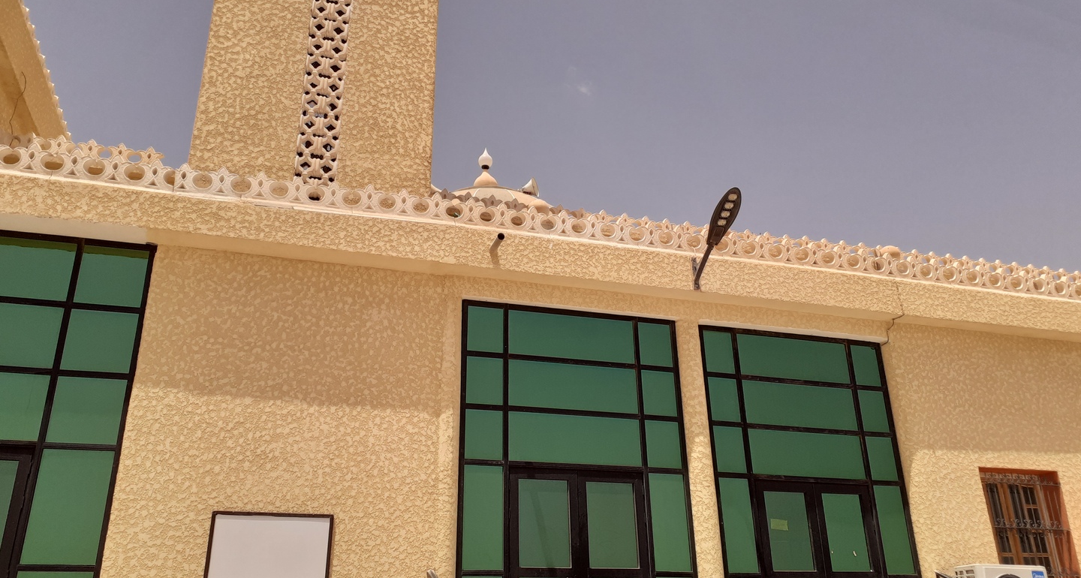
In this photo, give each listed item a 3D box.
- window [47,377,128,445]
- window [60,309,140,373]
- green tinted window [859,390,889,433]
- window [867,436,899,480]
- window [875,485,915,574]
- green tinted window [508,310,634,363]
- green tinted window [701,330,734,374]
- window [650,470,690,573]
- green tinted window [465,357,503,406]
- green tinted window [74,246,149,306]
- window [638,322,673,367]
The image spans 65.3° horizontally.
[{"bbox_3d":[-3.929,1.056,7.318,0.554,0.582,0.050,6,-24,-17],"label":"window"},{"bbox_3d":[-3.945,0.472,7.565,0.556,0.573,0.050,6,-24,-17],"label":"window"},{"bbox_3d":[3.996,1.464,10.111,0.363,0.500,0.050,6,-25,-16],"label":"green tinted window"},{"bbox_3d":[3.933,1.957,9.714,0.365,0.504,0.050,6,-24,-17],"label":"window"},{"bbox_3d":[4.140,2.817,9.862,0.377,0.994,0.050,6,-24,-16],"label":"window"},{"bbox_3d":[0.353,0.533,9.282,1.458,0.503,0.050,6,-25,-16],"label":"green tinted window"},{"bbox_3d":[2.031,0.719,9.576,0.359,0.499,0.050,6,-24,-17],"label":"green tinted window"},{"bbox_3d":[1.394,2.507,9.070,0.420,1.015,0.050,6,-24,-16],"label":"window"},{"bbox_3d":[-0.593,0.986,9.047,0.410,0.519,0.050,6,-24,-16],"label":"green tinted window"},{"bbox_3d":[-4.252,-0.121,8.382,0.592,0.618,0.050,6,-24,-16],"label":"green tinted window"},{"bbox_3d":[1.311,0.636,9.563,0.398,0.503,0.050,6,-25,-16],"label":"window"}]

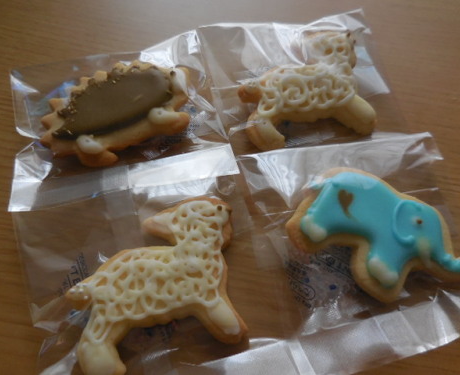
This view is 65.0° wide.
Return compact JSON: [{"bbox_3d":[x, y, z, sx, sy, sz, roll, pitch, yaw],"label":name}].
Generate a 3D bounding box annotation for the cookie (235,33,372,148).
[{"bbox_3d":[0.039,-0.055,0.199,0.072,0.012,0.064,-8,69,-7],"label":"cookie"}]

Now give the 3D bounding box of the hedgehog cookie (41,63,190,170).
[{"bbox_3d":[-0.056,-0.041,0.187,0.081,0.012,0.047,-23,71,-12],"label":"hedgehog cookie"}]

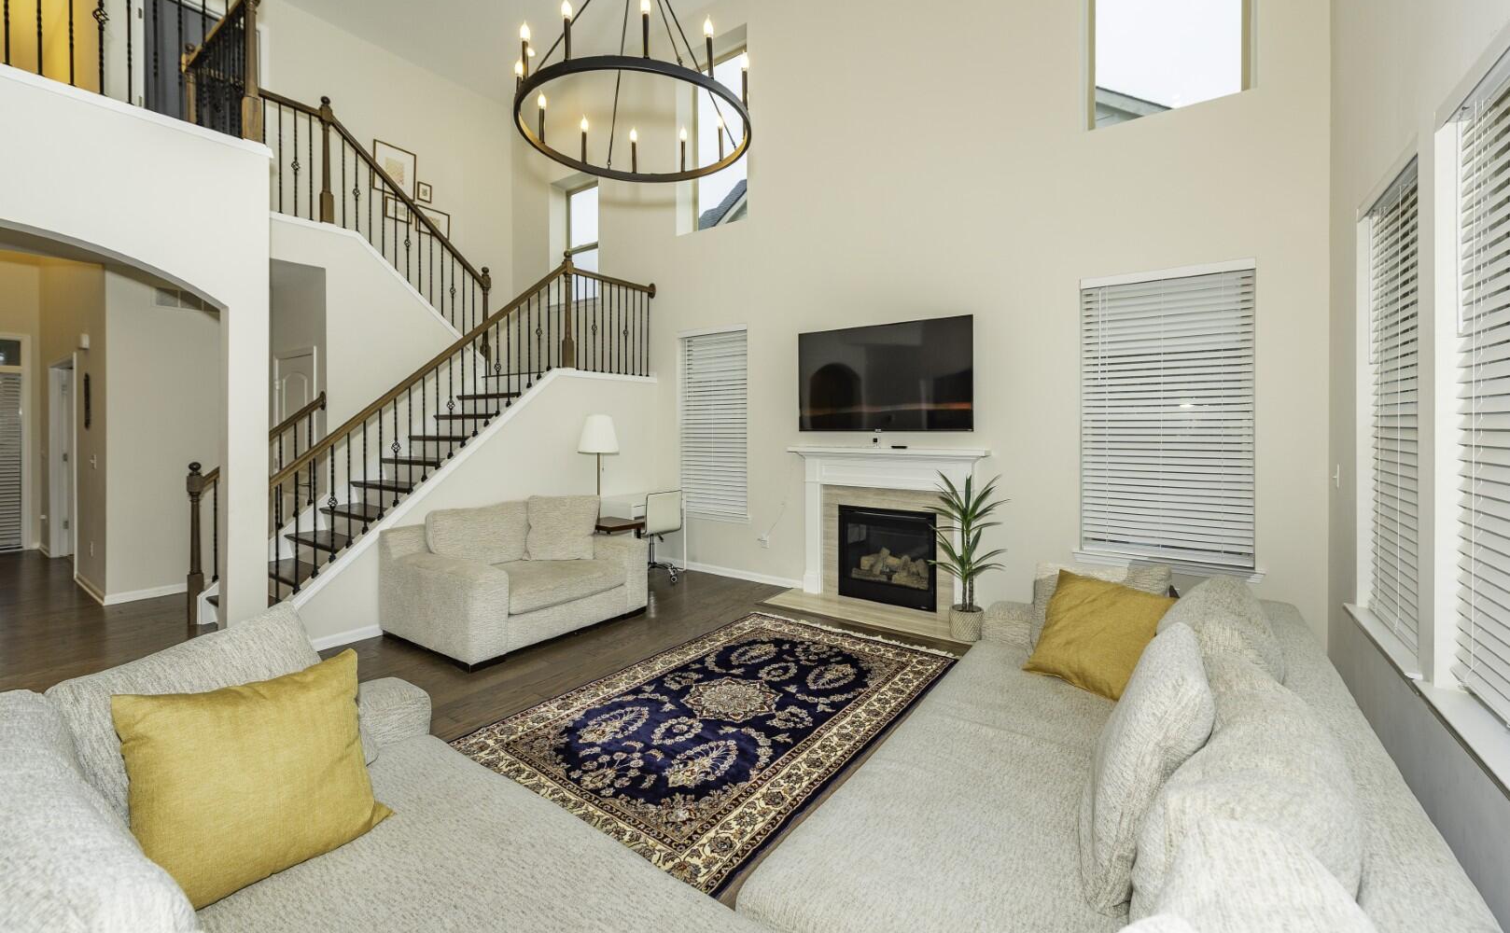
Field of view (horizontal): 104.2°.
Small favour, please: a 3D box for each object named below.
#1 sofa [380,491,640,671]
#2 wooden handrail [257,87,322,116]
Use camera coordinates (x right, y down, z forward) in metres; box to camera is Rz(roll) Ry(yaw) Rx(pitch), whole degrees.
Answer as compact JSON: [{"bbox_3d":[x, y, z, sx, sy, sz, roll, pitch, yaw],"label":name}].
[{"bbox_3d":[-1.724,0.723,4.390,1.115,0.887,1.473,2,4,36],"label":"sofa"},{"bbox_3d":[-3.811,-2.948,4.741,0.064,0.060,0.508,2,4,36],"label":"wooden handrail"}]

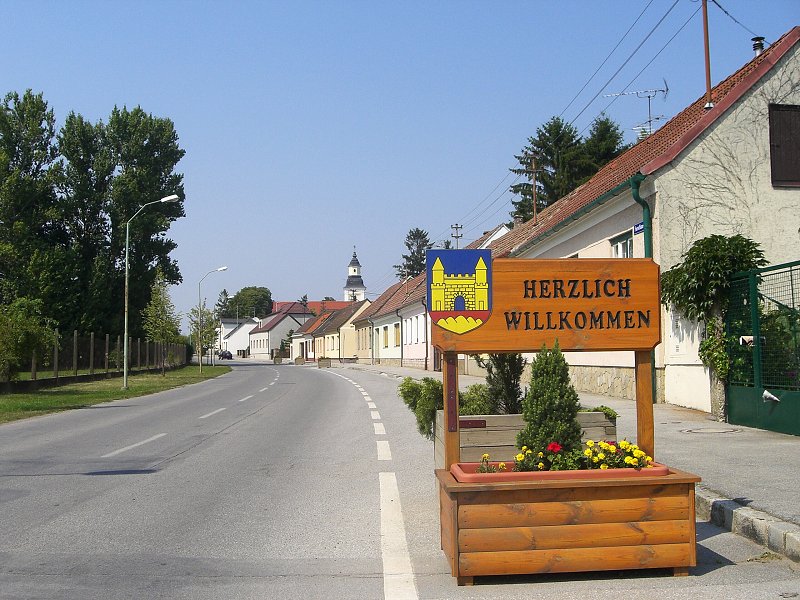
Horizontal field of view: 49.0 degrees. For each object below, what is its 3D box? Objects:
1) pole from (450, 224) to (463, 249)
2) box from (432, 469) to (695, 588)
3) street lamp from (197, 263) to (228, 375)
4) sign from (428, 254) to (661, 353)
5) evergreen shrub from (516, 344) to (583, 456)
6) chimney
[{"bbox_3d":[3.719,-3.278,57.000,0.720,3.440,0.200,-1,-4,-4],"label":"pole"},{"bbox_3d":[0.841,1.153,4.584,1.254,0.485,0.632,-1,-4,-4],"label":"box"},{"bbox_3d":[-11.743,1.265,55.000,1.754,6.701,0.350,0,-4,-12],"label":"street lamp"},{"bbox_3d":[0.805,0.005,4.860,1.313,0.568,0.060,-1,-4,-4],"label":"sign"},{"bbox_3d":[0.786,0.529,4.634,0.352,0.651,0.352,-1,-4,-4],"label":"evergreen shrub"},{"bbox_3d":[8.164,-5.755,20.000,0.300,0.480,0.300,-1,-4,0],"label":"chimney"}]

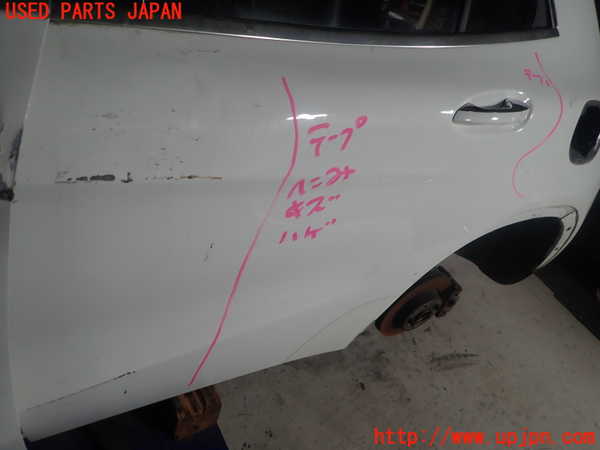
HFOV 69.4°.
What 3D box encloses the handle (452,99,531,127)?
[{"bbox_3d":[0.325,-0.191,0.735,0.212,0.038,0.045,-11,50,-39],"label":"handle"}]

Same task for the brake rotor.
[{"bbox_3d":[0.366,0.256,1.325,0.288,0.288,0.060,-4,46,-35],"label":"brake rotor"}]

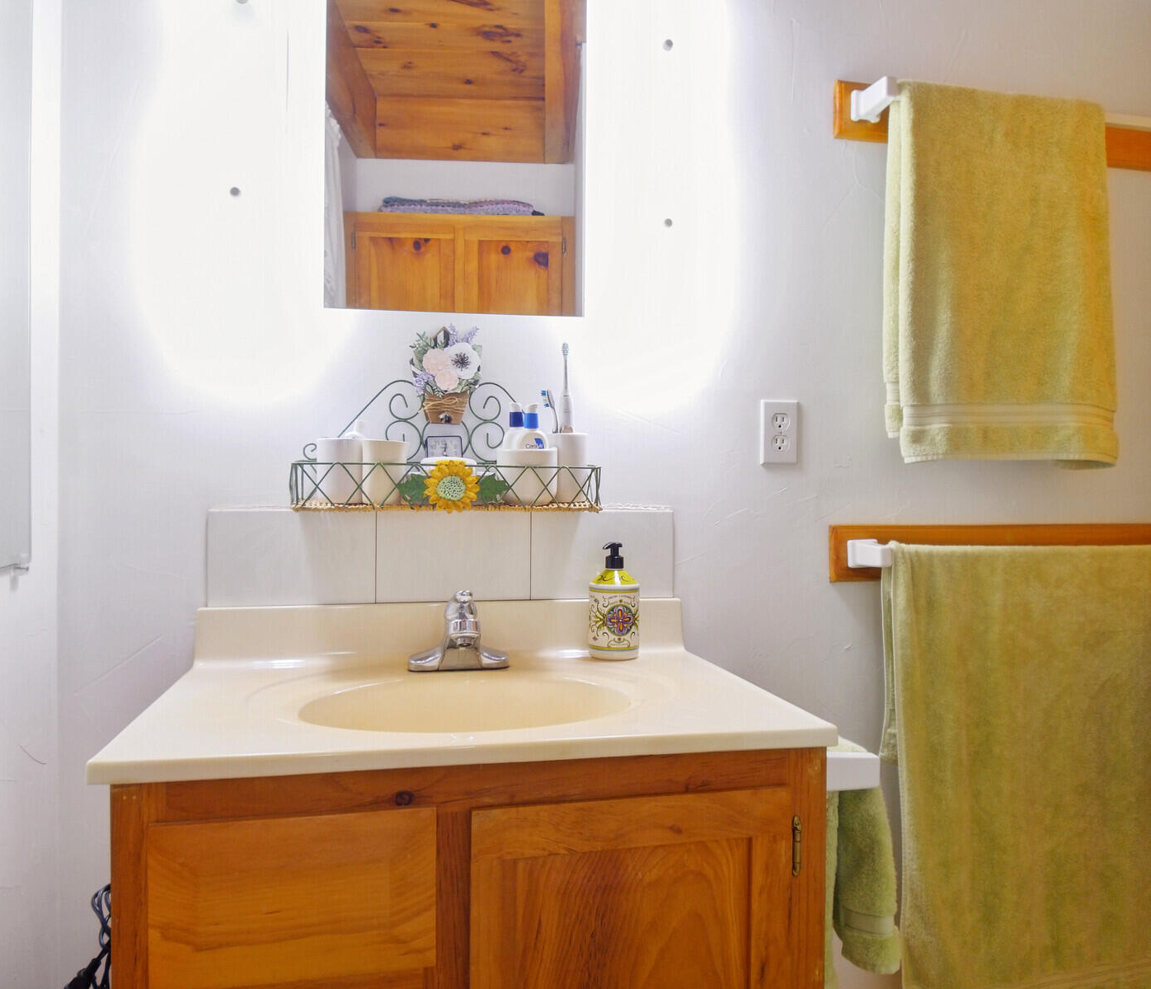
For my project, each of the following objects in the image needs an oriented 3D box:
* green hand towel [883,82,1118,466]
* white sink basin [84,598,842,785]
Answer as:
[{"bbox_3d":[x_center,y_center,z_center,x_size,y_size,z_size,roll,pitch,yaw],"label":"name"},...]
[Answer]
[{"bbox_3d":[0.767,-0.384,1.515,0.442,0.658,0.080,0,0,-13],"label":"green hand towel"},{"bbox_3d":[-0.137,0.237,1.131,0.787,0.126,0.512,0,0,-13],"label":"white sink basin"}]

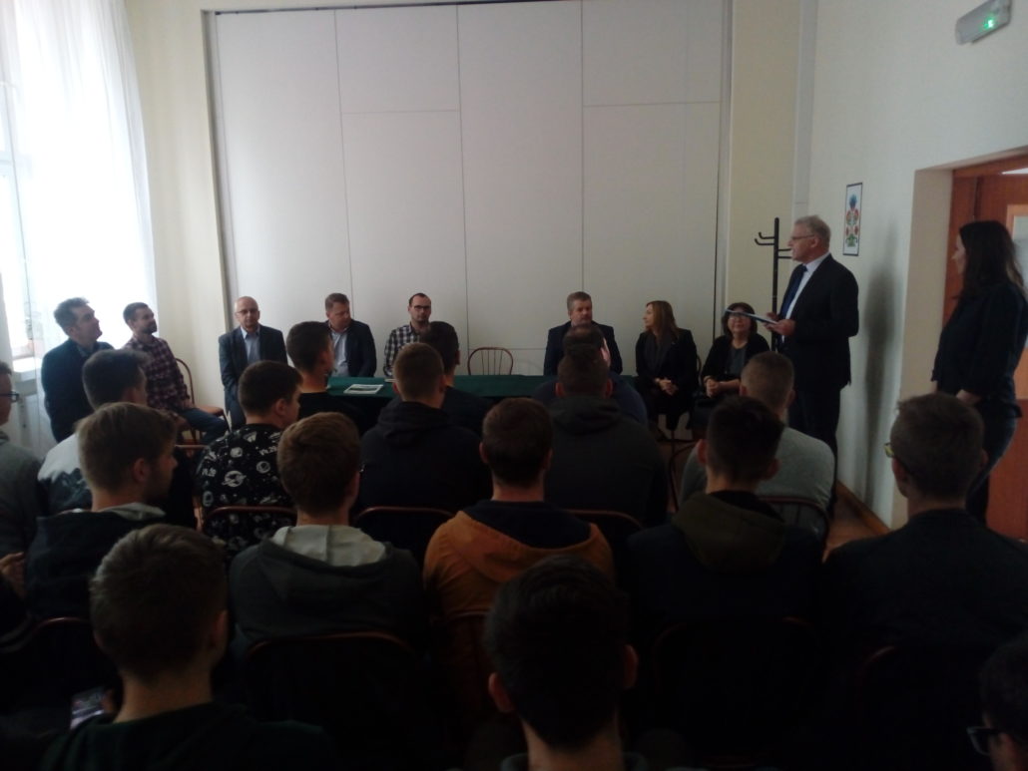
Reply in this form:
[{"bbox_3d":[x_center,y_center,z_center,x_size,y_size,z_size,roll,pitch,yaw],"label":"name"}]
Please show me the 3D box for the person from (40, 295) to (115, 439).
[{"bbox_3d":[-2.358,0.198,4.700,0.800,1.390,0.540,6,12,33],"label":"person"}]

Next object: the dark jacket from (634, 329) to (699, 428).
[{"bbox_3d":[0.958,-0.048,5.118,0.450,0.620,0.420,0,10,8],"label":"dark jacket"}]

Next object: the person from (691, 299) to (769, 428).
[{"bbox_3d":[1.510,0.056,5.559,0.560,1.230,0.720,2,11,19],"label":"person"}]

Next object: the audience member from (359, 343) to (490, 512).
[{"bbox_3d":[-0.276,0.476,2.882,0.480,1.280,0.760,0,10,6],"label":"audience member"}]

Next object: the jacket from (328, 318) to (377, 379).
[{"bbox_3d":[-1.156,-0.106,5.412,0.500,0.650,0.400,-1,10,-1],"label":"jacket"}]

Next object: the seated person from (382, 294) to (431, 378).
[{"bbox_3d":[-0.606,0.049,5.256,0.500,1.280,0.780,-1,10,-1],"label":"seated person"}]

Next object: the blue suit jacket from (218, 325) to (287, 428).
[{"bbox_3d":[-1.901,-0.104,5.968,0.520,0.680,0.400,-2,10,-8],"label":"blue suit jacket"}]

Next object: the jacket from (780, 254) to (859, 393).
[{"bbox_3d":[1.688,-0.320,4.552,0.350,0.800,0.500,-7,12,-28],"label":"jacket"}]

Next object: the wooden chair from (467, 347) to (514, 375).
[{"bbox_3d":[-0.194,0.168,6.135,0.410,0.865,0.500,0,10,4],"label":"wooden chair"}]

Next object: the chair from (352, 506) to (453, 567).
[{"bbox_3d":[-0.338,0.760,2.870,0.410,0.860,0.500,0,10,4],"label":"chair"}]

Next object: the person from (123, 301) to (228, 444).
[{"bbox_3d":[-2.219,0.126,5.268,0.800,1.325,0.520,6,12,33],"label":"person"}]

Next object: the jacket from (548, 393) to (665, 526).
[{"bbox_3d":[0.244,0.394,2.603,0.500,0.680,0.360,0,10,4],"label":"jacket"}]

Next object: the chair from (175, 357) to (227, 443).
[{"bbox_3d":[-2.323,0.225,5.613,0.480,0.870,0.420,8,14,41],"label":"chair"}]

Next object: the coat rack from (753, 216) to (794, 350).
[{"bbox_3d":[1.812,-0.294,5.620,0.420,1.730,0.420,0,10,4],"label":"coat rack"}]

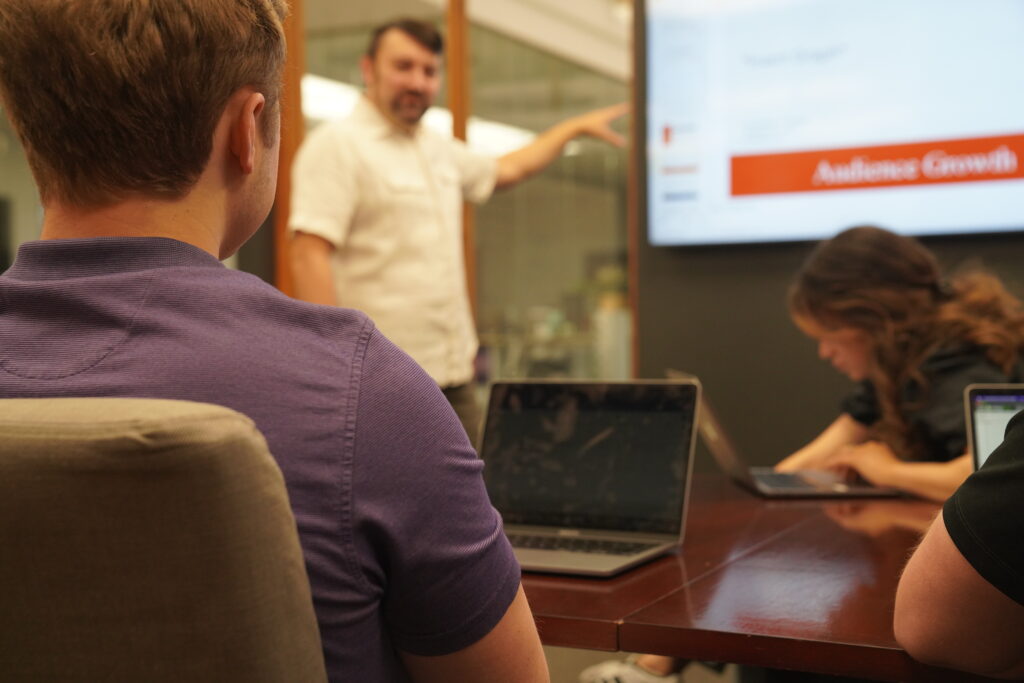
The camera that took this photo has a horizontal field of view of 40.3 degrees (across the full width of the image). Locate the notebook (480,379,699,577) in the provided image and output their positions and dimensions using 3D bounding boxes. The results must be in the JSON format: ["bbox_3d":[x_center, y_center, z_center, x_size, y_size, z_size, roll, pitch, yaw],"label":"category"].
[{"bbox_3d":[0.041,0.156,1.702,0.304,0.201,0.299,0,2,27],"label":"notebook"}]

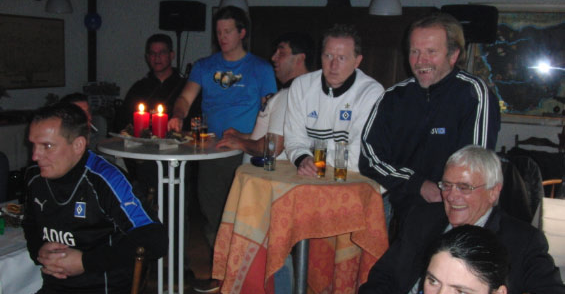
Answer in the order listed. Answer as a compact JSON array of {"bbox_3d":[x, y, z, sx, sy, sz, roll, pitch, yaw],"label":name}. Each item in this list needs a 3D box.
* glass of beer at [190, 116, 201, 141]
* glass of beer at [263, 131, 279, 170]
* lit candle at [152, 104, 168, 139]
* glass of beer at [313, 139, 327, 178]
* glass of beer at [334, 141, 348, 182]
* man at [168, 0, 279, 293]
[{"bbox_3d":[-0.484,-0.102,3.364,0.056,0.135,0.056,2,7,0],"label":"glass of beer"},{"bbox_3d":[-0.049,0.013,2.561,0.056,0.163,0.056,2,7,0],"label":"glass of beer"},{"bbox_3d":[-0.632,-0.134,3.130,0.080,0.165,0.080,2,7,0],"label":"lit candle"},{"bbox_3d":[0.154,0.043,2.410,0.053,0.152,0.053,2,7,0],"label":"glass of beer"},{"bbox_3d":[0.231,0.053,2.332,0.053,0.155,0.053,2,7,0],"label":"glass of beer"},{"bbox_3d":[-0.333,0.077,3.508,0.600,1.742,0.480,3,7,11],"label":"man"}]

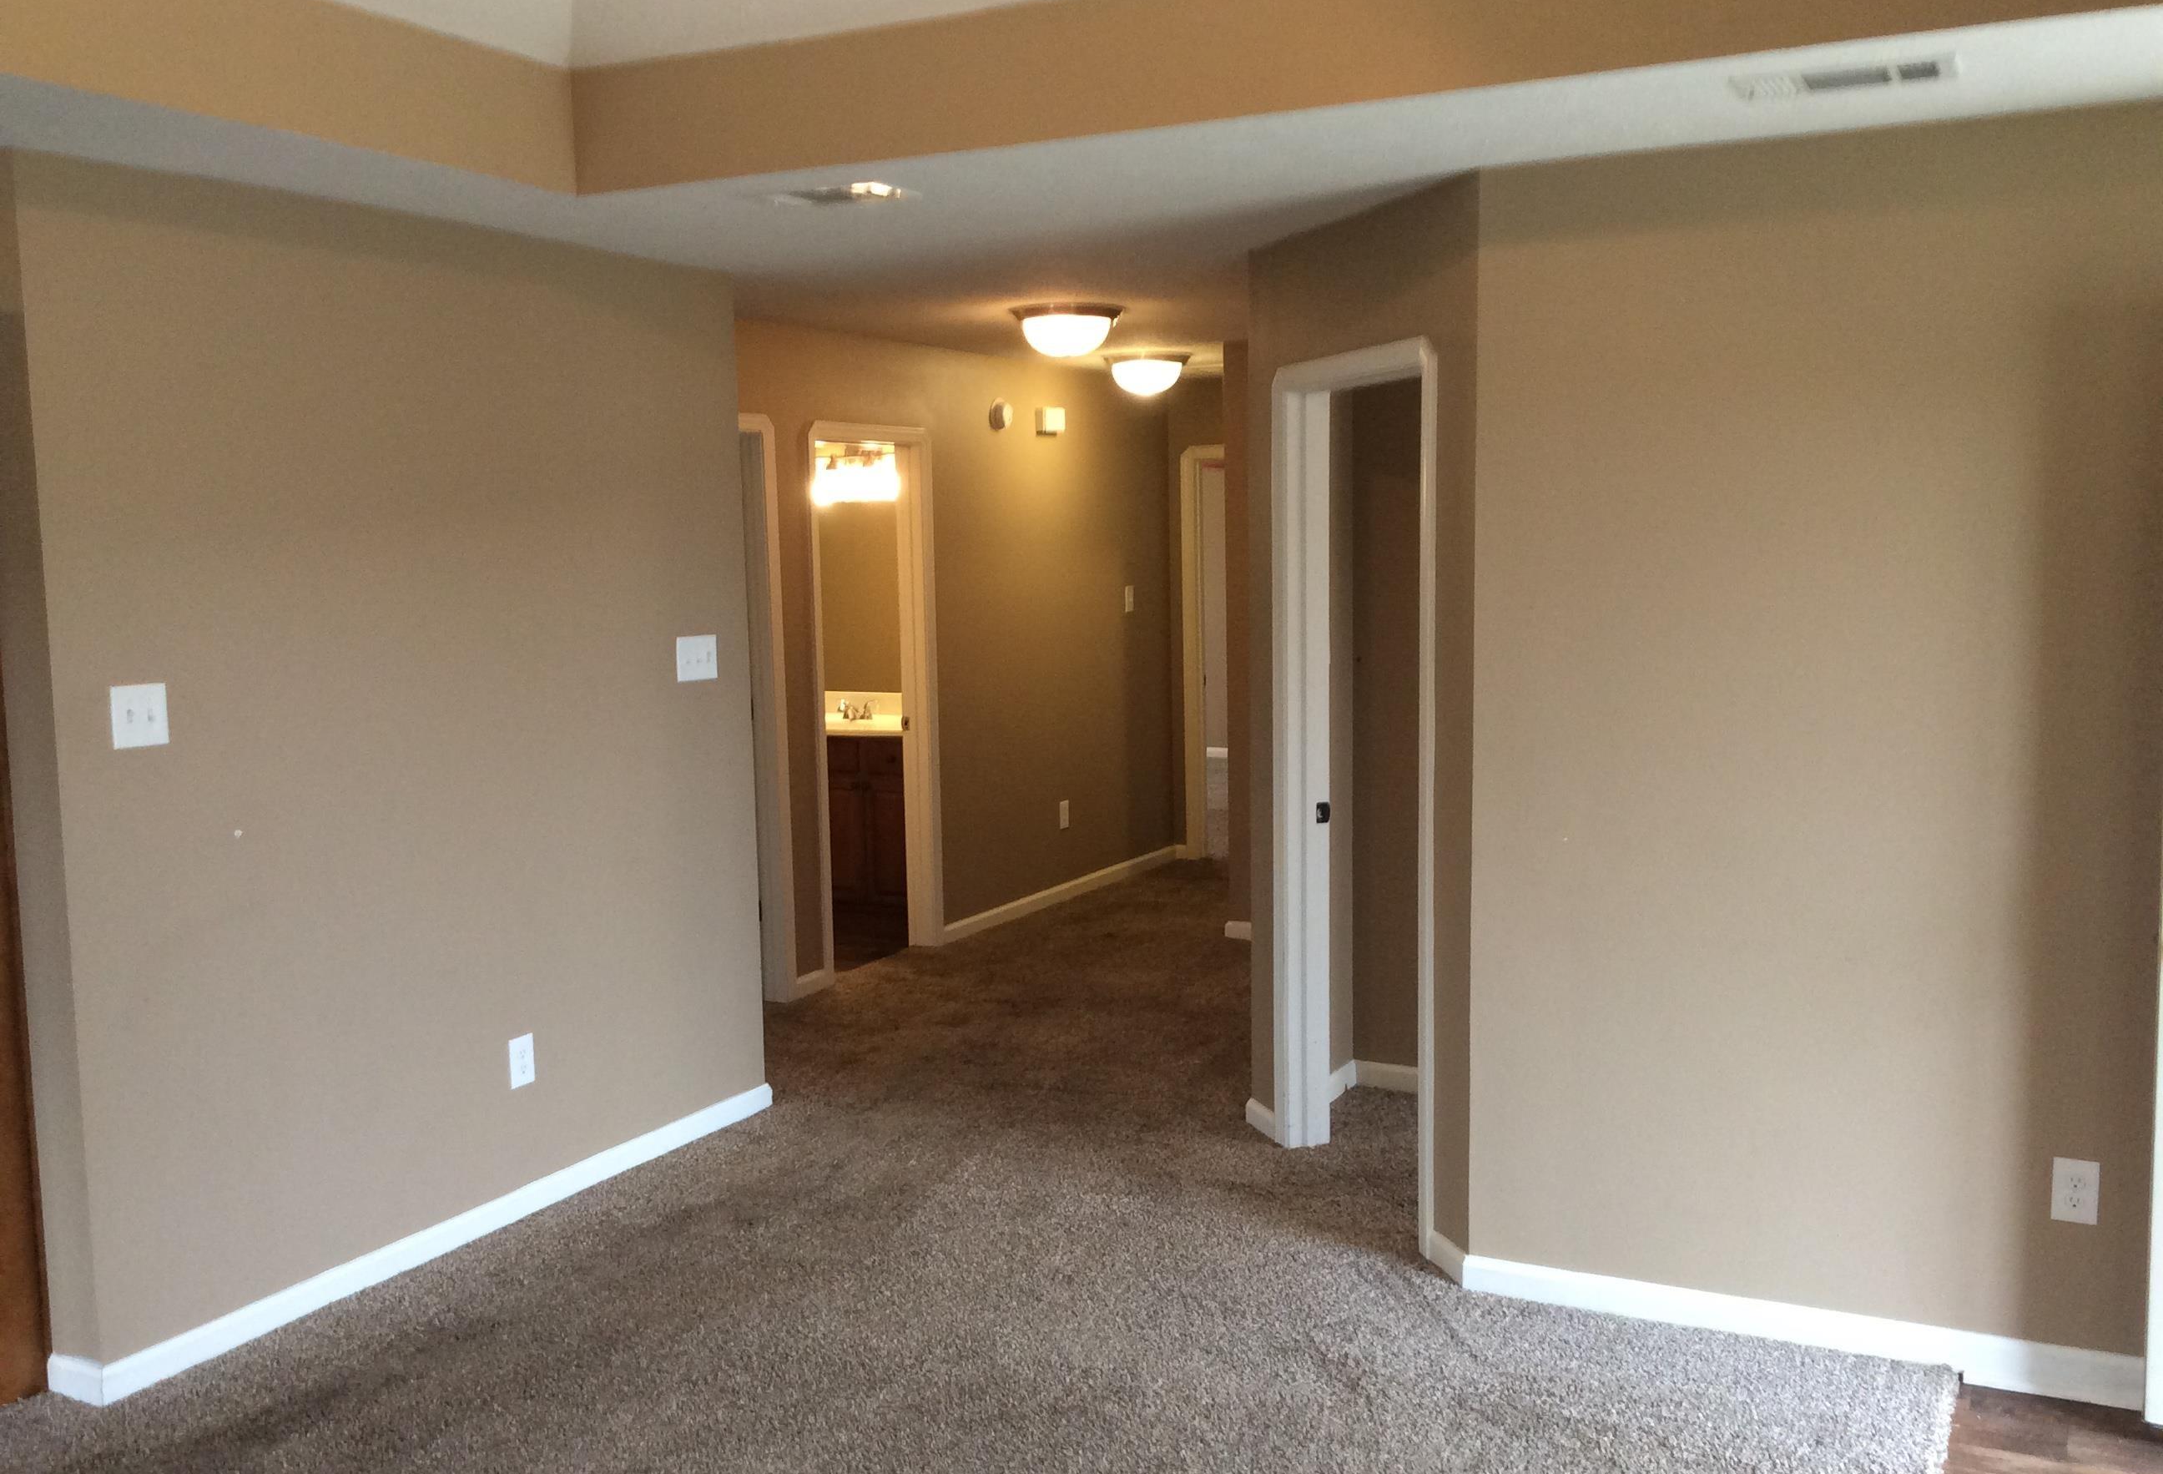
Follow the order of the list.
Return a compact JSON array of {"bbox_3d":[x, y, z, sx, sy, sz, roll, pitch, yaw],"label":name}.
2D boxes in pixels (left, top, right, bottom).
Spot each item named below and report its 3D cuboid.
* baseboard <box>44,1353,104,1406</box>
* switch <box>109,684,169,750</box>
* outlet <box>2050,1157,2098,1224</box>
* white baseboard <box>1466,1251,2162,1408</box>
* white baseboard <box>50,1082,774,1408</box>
[{"bbox_3d":[-2.001,1.275,3.956,0.175,0.080,0.018,2,7,27],"label":"baseboard"},{"bbox_3d":[-1.859,-0.041,3.951,0.010,0.122,0.123,2,7,27],"label":"switch"},{"bbox_3d":[1.909,0.873,3.833,0.079,0.122,0.010,2,7,27],"label":"outlet"},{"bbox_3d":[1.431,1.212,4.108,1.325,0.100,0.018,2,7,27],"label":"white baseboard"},{"bbox_3d":[-1.416,1.167,4.911,0.020,0.082,2.250,2,7,27],"label":"white baseboard"}]

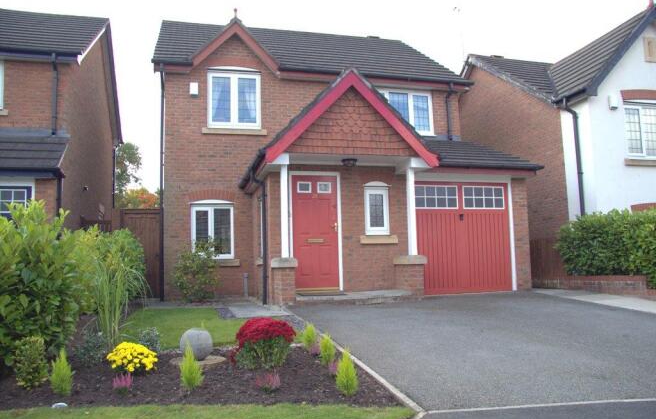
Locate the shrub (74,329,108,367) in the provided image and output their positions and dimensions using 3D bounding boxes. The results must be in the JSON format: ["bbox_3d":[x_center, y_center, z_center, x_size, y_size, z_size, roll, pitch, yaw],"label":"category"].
[{"bbox_3d":[-2.193,1.289,5.235,0.309,0.342,0.309,0,-6,-15],"label":"shrub"}]

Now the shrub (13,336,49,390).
[{"bbox_3d":[-2.386,1.227,4.529,0.283,0.420,0.283,0,-6,-15],"label":"shrub"}]

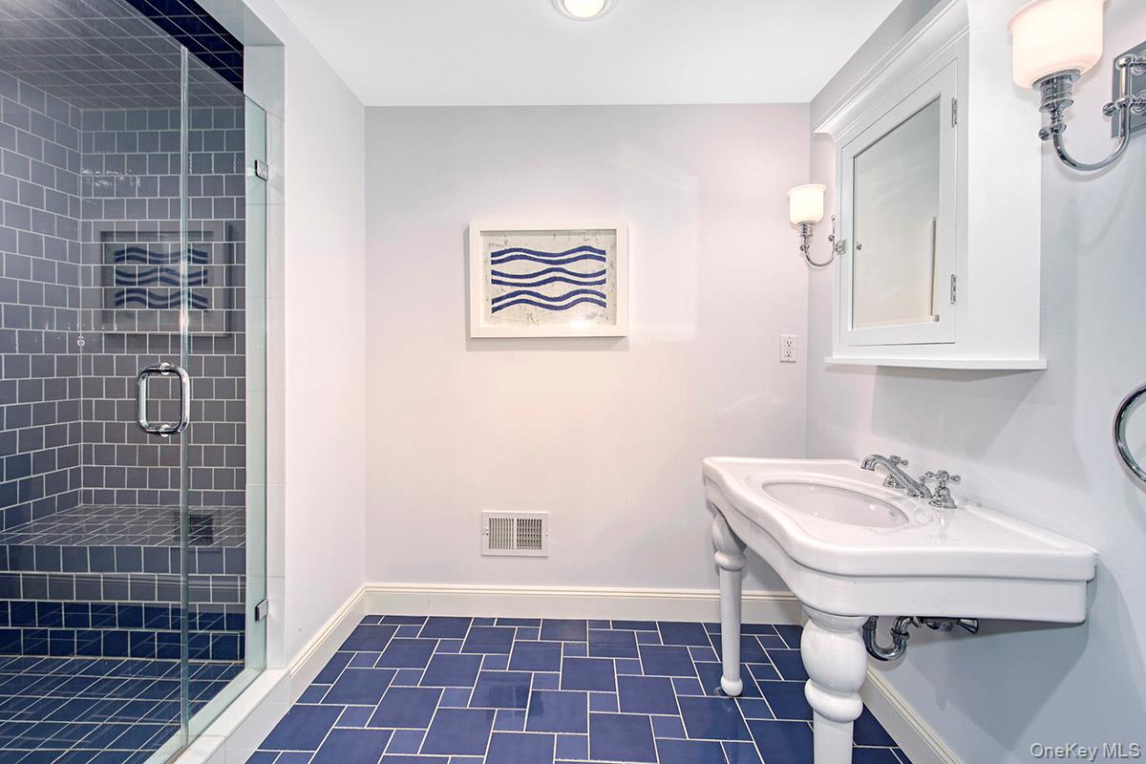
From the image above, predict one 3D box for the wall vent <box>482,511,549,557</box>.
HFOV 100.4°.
[{"bbox_3d":[-0.253,0.668,2.106,0.295,0.200,0.016,1,1,2],"label":"wall vent"}]

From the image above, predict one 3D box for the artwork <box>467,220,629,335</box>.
[{"bbox_3d":[-0.103,-0.437,2.062,0.679,0.497,0.038,1,1,2],"label":"artwork"}]

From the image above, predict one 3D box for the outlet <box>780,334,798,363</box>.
[{"bbox_3d":[0.928,-0.142,2.054,0.074,0.116,0.009,1,1,2],"label":"outlet"}]

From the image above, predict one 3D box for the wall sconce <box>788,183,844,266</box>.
[{"bbox_3d":[0.896,-0.554,1.705,0.220,0.285,0.125,1,1,2],"label":"wall sconce"}]

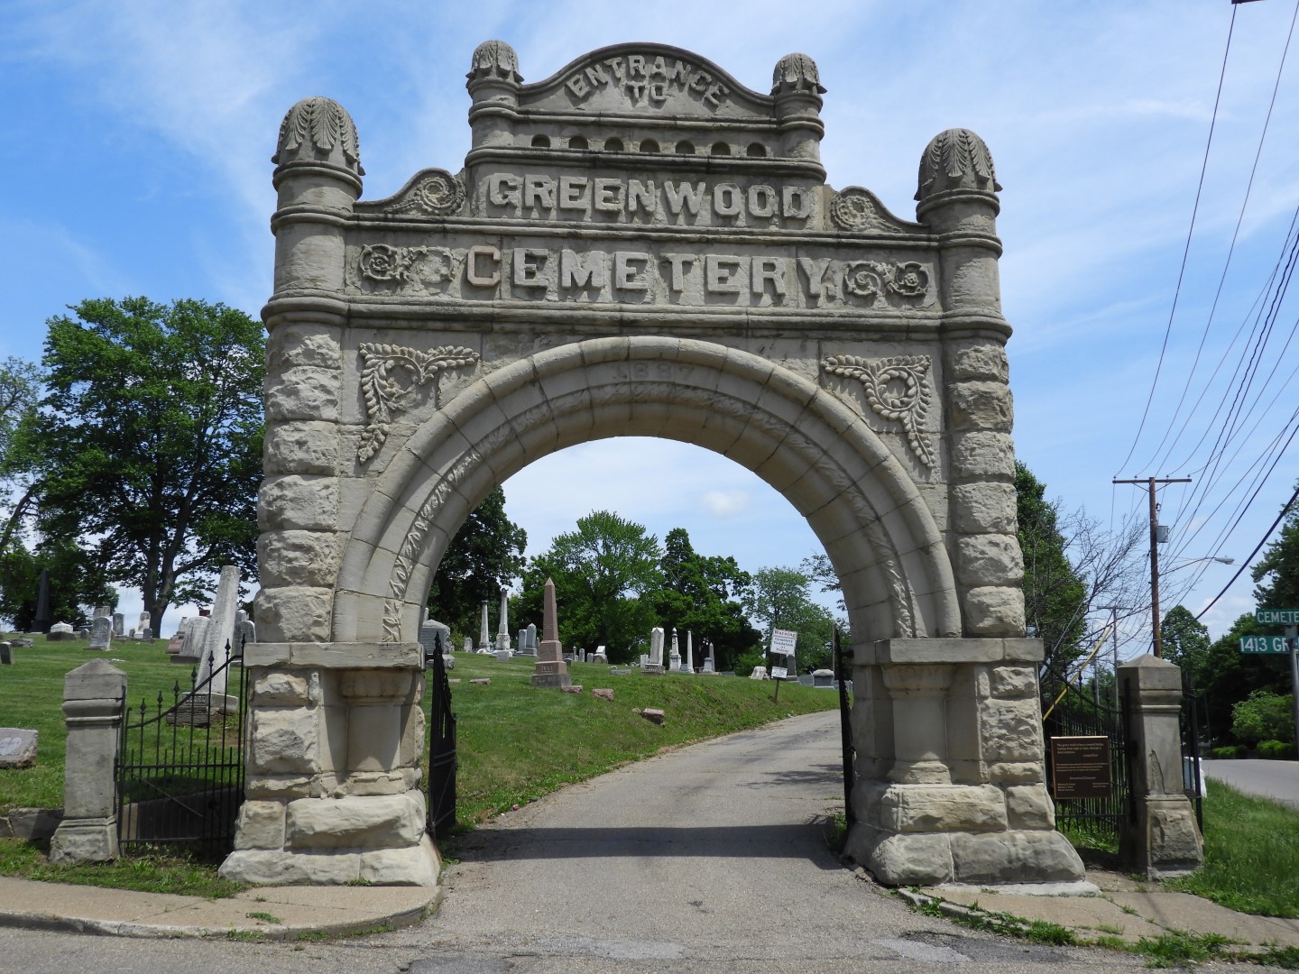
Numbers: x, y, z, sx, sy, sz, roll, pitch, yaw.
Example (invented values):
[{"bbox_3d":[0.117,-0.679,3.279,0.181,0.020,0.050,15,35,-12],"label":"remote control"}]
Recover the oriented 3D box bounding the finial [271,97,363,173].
[{"bbox_3d":[-3.278,-3.500,12.241,0.870,0.745,0.870,1,-8,-7],"label":"finial"}]

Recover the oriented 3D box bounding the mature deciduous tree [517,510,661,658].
[{"bbox_3d":[-3.835,6.491,80.000,9.200,10.030,8.800,1,-8,-7],"label":"mature deciduous tree"}]

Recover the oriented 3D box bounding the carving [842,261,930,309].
[{"bbox_3d":[1.957,-1.676,10.237,0.770,0.440,0.090,0,-8,-6],"label":"carving"}]

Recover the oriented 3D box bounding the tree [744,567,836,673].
[{"bbox_3d":[8.482,8.021,75.000,5.716,6.606,5.716,0,-8,-6],"label":"tree"}]

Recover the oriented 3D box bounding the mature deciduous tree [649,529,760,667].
[{"bbox_3d":[3.381,6.853,75.000,6.600,8.730,6.400,1,-8,-7],"label":"mature deciduous tree"}]

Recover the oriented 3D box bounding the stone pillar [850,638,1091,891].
[{"bbox_3d":[2.409,2.162,10.003,1.640,1.830,1.250,0,-8,-6],"label":"stone pillar"}]

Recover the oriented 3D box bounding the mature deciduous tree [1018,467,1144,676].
[{"bbox_3d":[12.932,3.049,40.000,6.200,8.030,6.000,1,-8,-7],"label":"mature deciduous tree"}]

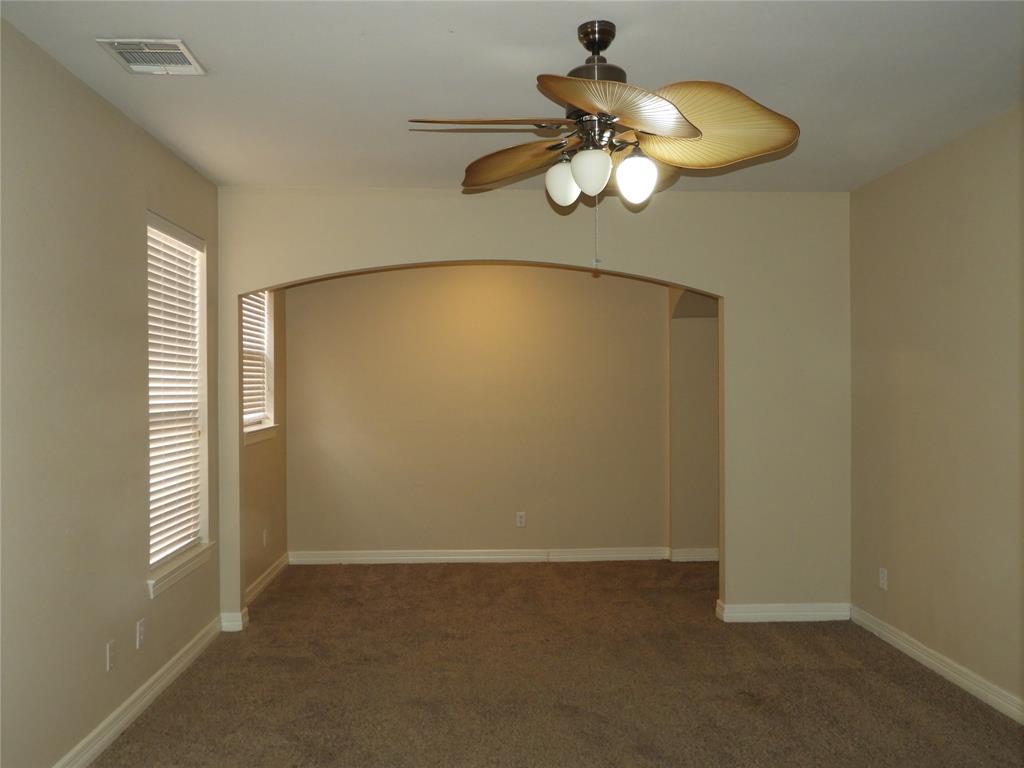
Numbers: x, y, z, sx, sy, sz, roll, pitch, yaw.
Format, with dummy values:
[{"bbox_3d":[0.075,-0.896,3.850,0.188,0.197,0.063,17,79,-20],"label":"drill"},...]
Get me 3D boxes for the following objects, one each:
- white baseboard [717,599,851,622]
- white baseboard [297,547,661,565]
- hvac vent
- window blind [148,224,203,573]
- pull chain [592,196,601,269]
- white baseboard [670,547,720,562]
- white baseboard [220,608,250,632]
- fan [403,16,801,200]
[{"bbox_3d":[1.734,1.435,5.261,0.827,0.103,0.155,0,0,-3],"label":"white baseboard"},{"bbox_3d":[-0.263,1.445,6.947,3.185,0.103,0.022,0,0,-3],"label":"white baseboard"},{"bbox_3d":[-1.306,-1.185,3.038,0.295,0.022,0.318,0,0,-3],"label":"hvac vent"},{"bbox_3d":[-1.821,0.050,4.360,0.055,1.685,0.850,0,0,-3],"label":"window blind"},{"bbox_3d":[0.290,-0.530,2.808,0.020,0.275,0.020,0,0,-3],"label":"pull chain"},{"bbox_3d":[1.545,1.436,6.937,0.409,0.103,0.018,0,0,-3],"label":"white baseboard"},{"bbox_3d":[-1.707,1.453,5.104,0.136,0.103,0.165,0,0,-3],"label":"white baseboard"},{"bbox_3d":[0.314,-0.911,2.806,1.265,0.587,1.275,0,0,-3],"label":"fan"}]

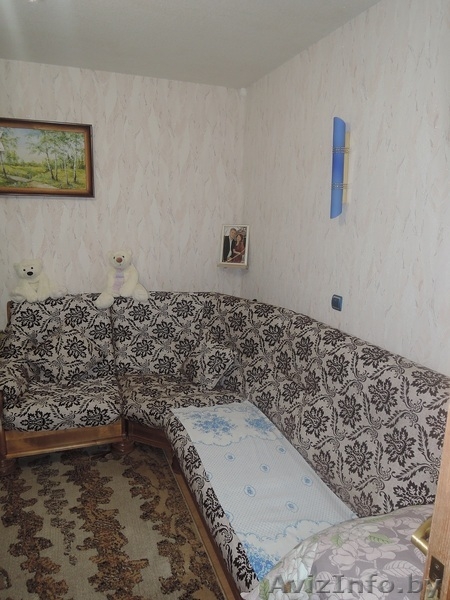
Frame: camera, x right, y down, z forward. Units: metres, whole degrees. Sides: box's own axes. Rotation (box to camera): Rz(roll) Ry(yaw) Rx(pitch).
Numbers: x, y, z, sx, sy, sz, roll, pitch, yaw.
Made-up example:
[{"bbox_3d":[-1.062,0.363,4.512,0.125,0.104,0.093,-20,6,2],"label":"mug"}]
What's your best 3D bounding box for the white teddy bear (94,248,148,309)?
[{"bbox_3d":[-0.757,-0.163,3.056,0.385,0.405,0.250,-3,12,-18],"label":"white teddy bear"}]

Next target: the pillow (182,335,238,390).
[{"bbox_3d":[-0.100,0.399,2.680,0.300,0.300,0.120,38,0,18],"label":"pillow"}]

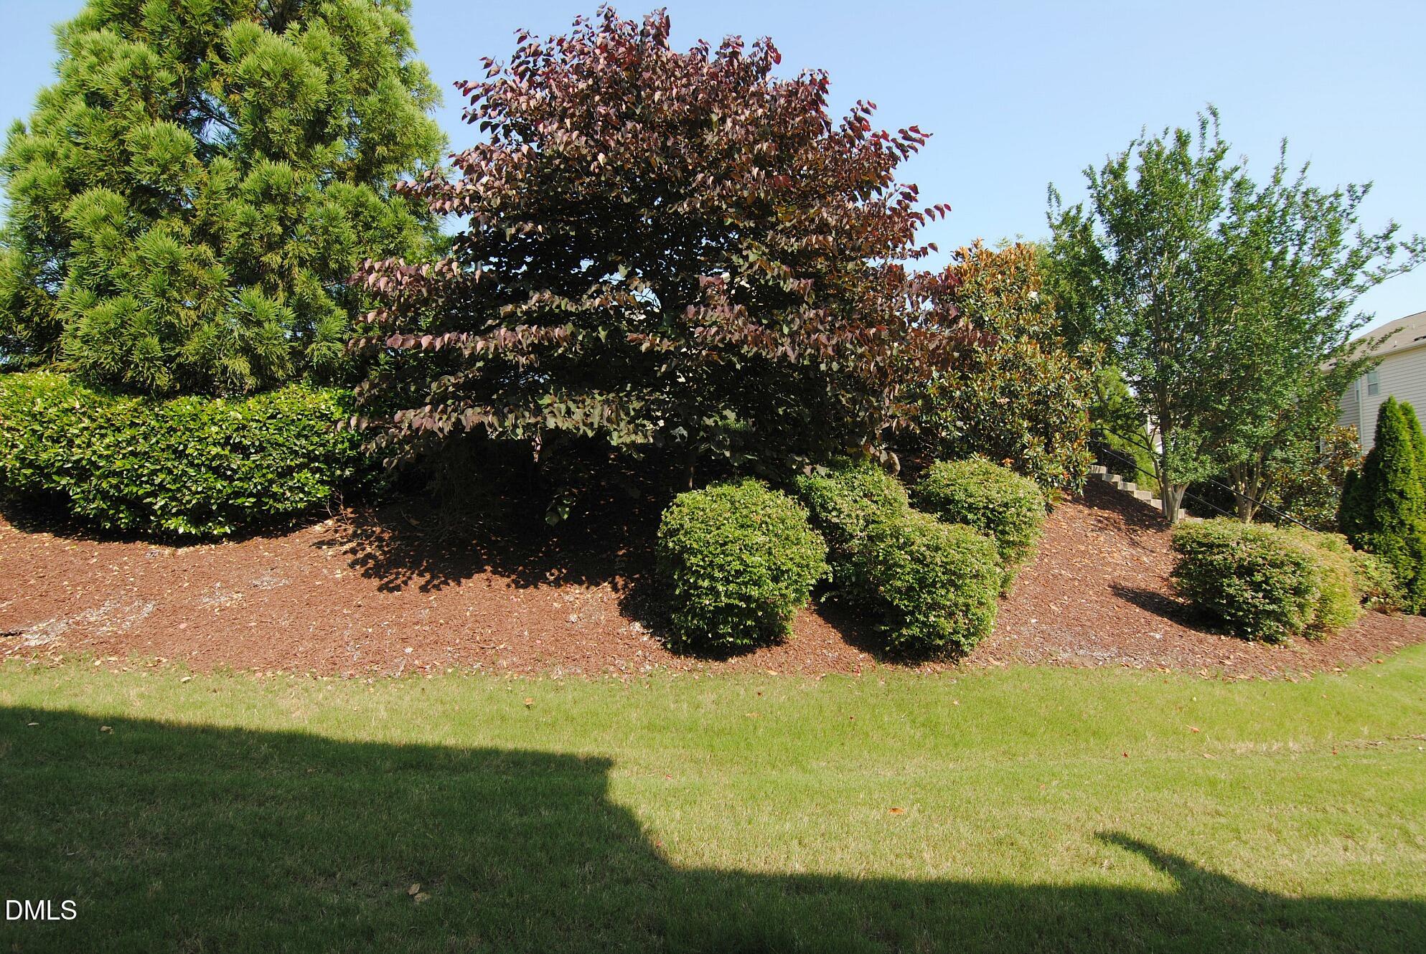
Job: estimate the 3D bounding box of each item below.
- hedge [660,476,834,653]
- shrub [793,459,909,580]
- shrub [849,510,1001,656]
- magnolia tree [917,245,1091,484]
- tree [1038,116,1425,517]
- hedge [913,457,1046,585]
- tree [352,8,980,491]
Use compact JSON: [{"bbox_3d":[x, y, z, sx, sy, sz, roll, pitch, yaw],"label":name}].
[{"bbox_3d":[0.270,0.800,5.800,1.530,1.500,1.500,0,-2,0],"label":"hedge"},{"bbox_3d":[1.550,0.500,7.000,1.350,1.380,1.350,0,-2,0],"label":"shrub"},{"bbox_3d":[1.930,0.950,5.800,1.320,1.320,1.300,0,-2,0],"label":"shrub"},{"bbox_3d":[4.200,-1.550,9.200,2.500,3.700,2.500,0,-2,0],"label":"magnolia tree"},{"bbox_3d":[8.600,-2.800,10.900,5.600,7.000,5.200,0,-2,0],"label":"tree"},{"bbox_3d":[2.950,0.500,7.000,1.400,1.400,1.400,0,-2,0],"label":"hedge"},{"bbox_3d":[-0.500,-2.450,7.000,6.300,5.400,5.300,0,-2,0],"label":"tree"}]

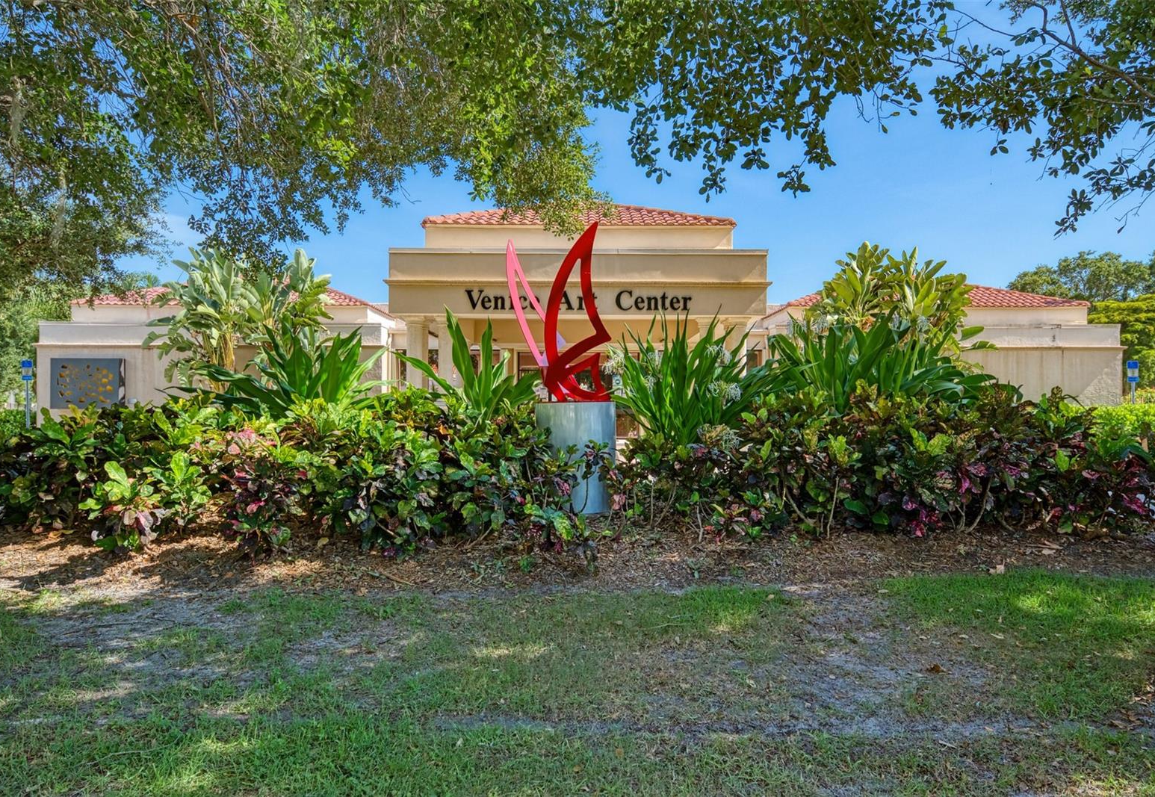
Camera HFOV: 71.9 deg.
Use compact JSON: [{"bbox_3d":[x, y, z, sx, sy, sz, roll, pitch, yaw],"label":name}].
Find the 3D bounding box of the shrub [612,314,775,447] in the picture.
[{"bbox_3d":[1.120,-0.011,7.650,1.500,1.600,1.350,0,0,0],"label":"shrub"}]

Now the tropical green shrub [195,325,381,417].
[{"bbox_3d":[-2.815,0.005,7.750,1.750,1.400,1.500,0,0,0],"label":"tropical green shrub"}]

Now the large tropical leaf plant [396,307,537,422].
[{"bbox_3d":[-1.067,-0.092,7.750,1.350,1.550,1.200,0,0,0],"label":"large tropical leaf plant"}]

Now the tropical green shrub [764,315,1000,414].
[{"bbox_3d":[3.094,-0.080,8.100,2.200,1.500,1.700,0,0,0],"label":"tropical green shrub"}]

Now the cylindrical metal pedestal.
[{"bbox_3d":[-0.018,0.532,7.550,0.770,1.020,0.770,0,0,0],"label":"cylindrical metal pedestal"}]

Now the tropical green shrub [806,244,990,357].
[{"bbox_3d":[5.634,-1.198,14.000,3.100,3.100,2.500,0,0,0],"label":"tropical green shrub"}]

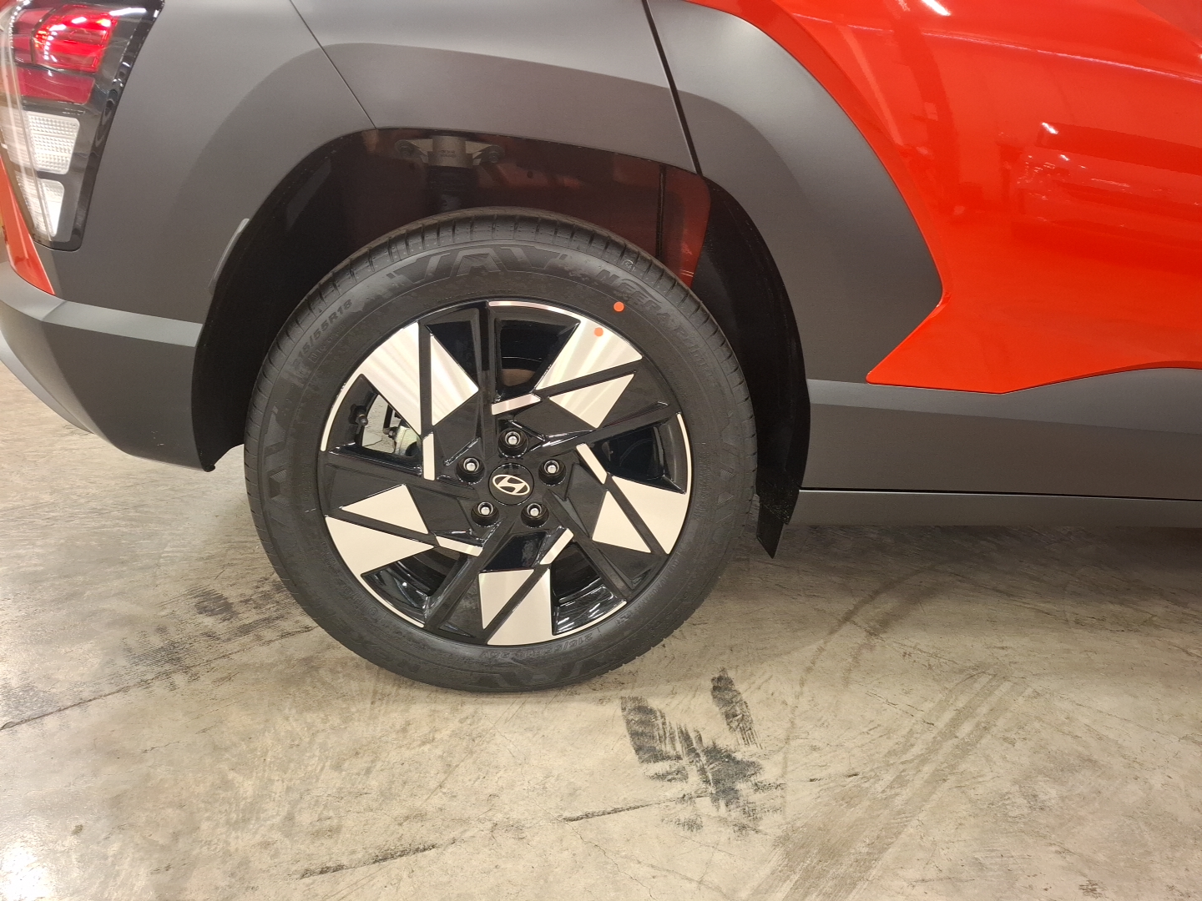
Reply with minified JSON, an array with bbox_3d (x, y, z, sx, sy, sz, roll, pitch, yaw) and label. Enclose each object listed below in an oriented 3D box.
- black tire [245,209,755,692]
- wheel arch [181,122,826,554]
[{"bbox_3d":[-0.129,0.010,1.145,0.690,0.686,0.222,0,20,-7],"label":"black tire"},{"bbox_3d":[-0.114,-0.129,1.086,0.790,0.550,0.250,0,20,-7],"label":"wheel arch"}]

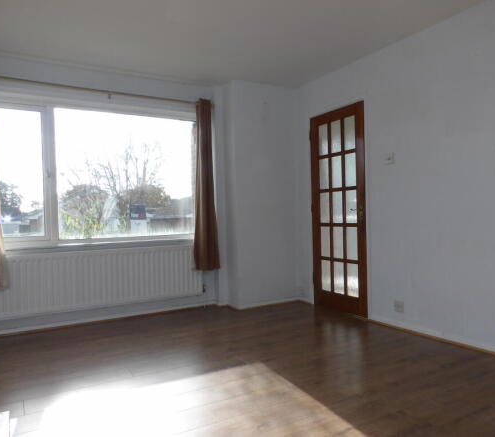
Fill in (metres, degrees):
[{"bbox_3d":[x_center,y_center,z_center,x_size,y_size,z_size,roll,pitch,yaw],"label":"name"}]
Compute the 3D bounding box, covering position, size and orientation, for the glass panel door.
[{"bbox_3d":[0.883,-0.071,3.988,0.045,1.970,0.768,-2,1,-29],"label":"glass panel door"}]

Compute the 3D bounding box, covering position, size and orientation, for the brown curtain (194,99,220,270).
[{"bbox_3d":[-0.436,-0.339,4.213,0.240,1.750,0.130,-2,1,-29],"label":"brown curtain"}]

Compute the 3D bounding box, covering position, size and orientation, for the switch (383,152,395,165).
[{"bbox_3d":[1.179,-0.506,3.386,0.016,0.090,0.090,-2,1,-29],"label":"switch"}]

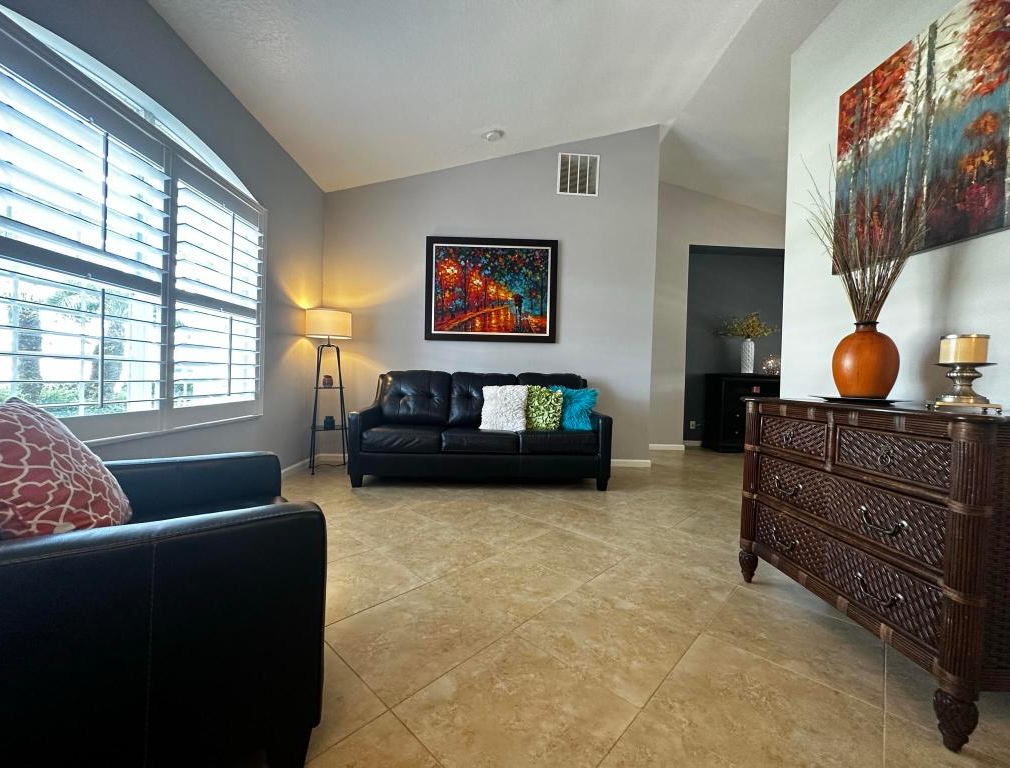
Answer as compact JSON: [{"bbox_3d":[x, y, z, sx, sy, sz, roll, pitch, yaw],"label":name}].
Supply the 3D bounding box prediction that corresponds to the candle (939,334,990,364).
[{"bbox_3d":[1.330,-0.097,1.200,0.094,0.078,0.094,1,1,-2],"label":"candle"}]

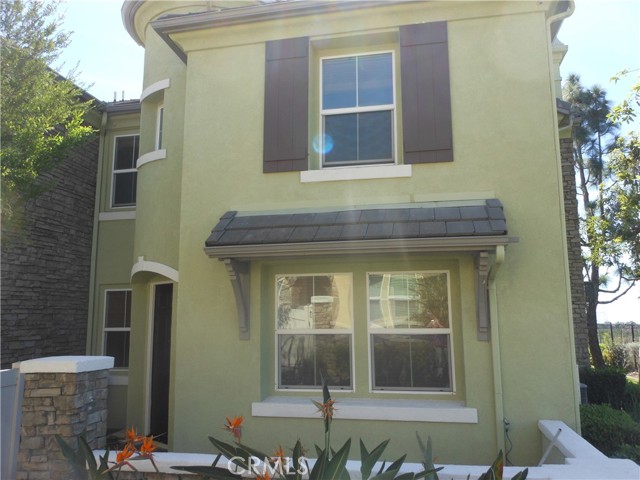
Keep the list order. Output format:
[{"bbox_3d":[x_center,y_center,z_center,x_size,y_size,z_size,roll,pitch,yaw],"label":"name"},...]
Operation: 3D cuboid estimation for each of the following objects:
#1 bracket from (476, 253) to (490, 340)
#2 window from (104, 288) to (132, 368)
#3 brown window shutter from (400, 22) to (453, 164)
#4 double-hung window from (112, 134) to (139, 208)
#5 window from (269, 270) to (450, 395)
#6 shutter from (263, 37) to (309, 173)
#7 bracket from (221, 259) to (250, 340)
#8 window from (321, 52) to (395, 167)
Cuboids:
[{"bbox_3d":[1.890,0.672,5.947,0.140,0.989,0.640,-2,-9,11],"label":"bracket"},{"bbox_3d":[-3.699,1.709,9.896,0.878,1.506,0.100,-2,-9,11],"label":"window"},{"bbox_3d":[1.385,-1.922,6.757,0.620,1.924,0.050,-2,-9,11],"label":"brown window shutter"},{"bbox_3d":[-3.714,-1.376,10.382,0.878,1.511,0.100,-2,-9,11],"label":"double-hung window"},{"bbox_3d":[0.549,1.203,6.813,2.313,1.544,0.100,-2,-9,11],"label":"window"},{"bbox_3d":[-0.451,-1.852,7.108,0.627,1.916,0.050,-2,-9,11],"label":"shutter"},{"bbox_3d":[-1.039,0.775,6.507,0.140,0.989,0.640,-2,-9,11],"label":"bracket"},{"bbox_3d":[0.543,-1.816,7.287,1.051,1.650,0.100,-2,-9,11],"label":"window"}]

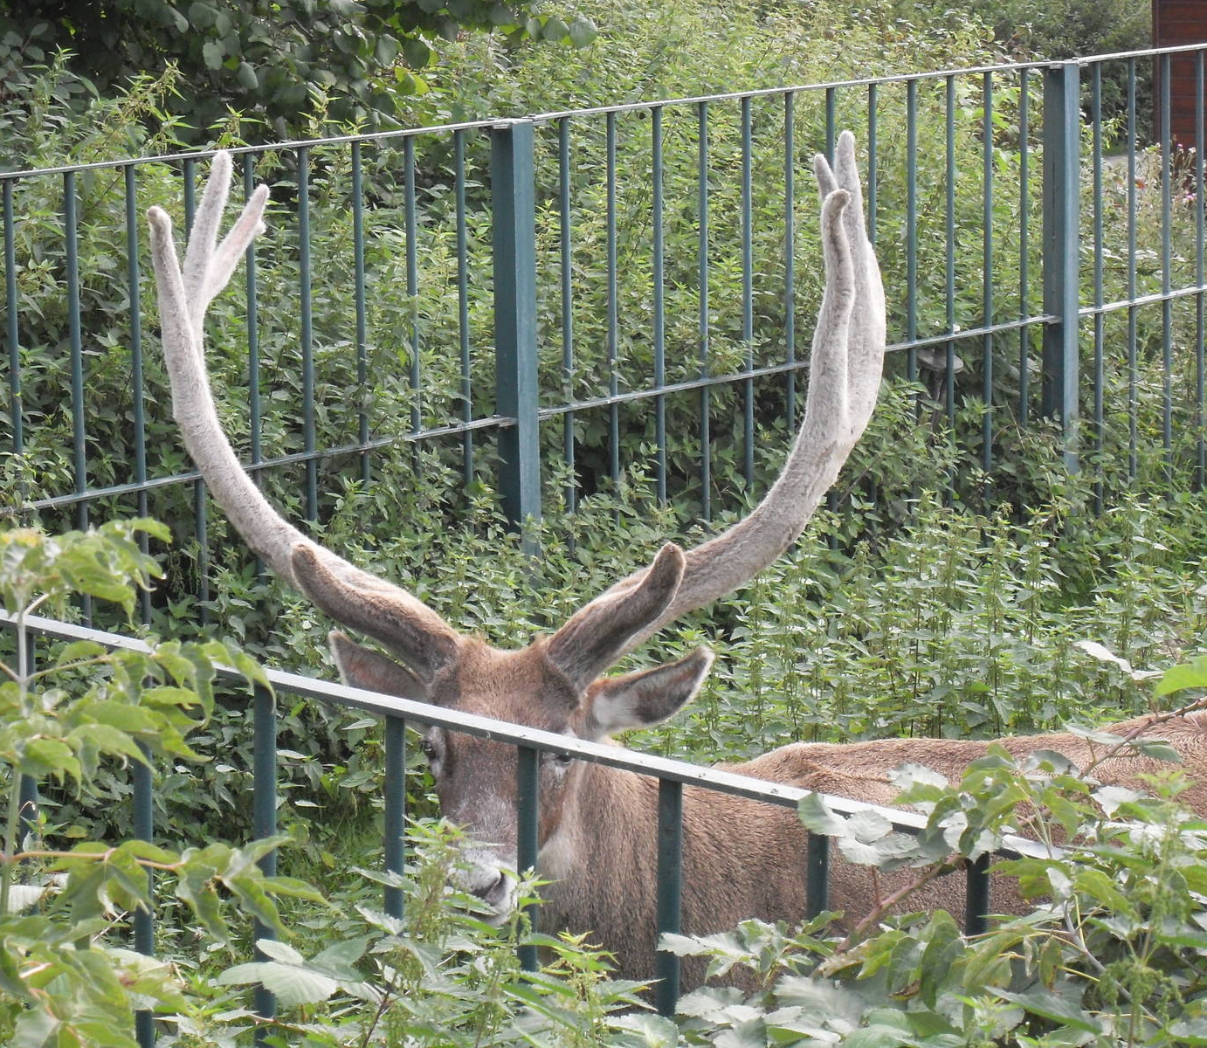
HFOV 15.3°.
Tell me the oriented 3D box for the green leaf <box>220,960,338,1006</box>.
[{"bbox_3d":[-0.258,0.363,3.550,0.096,0.026,0.060,0,10,0],"label":"green leaf"}]

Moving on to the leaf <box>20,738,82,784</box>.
[{"bbox_3d":[-0.437,0.188,3.550,0.048,0.032,0.040,0,10,0],"label":"leaf"}]

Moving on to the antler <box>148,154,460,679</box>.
[{"bbox_3d":[-0.388,-0.140,5.800,0.410,0.680,0.380,2,10,7],"label":"antler"}]

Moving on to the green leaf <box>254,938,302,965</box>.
[{"bbox_3d":[-0.257,0.339,3.550,0.038,0.016,0.035,0,10,0],"label":"green leaf"}]

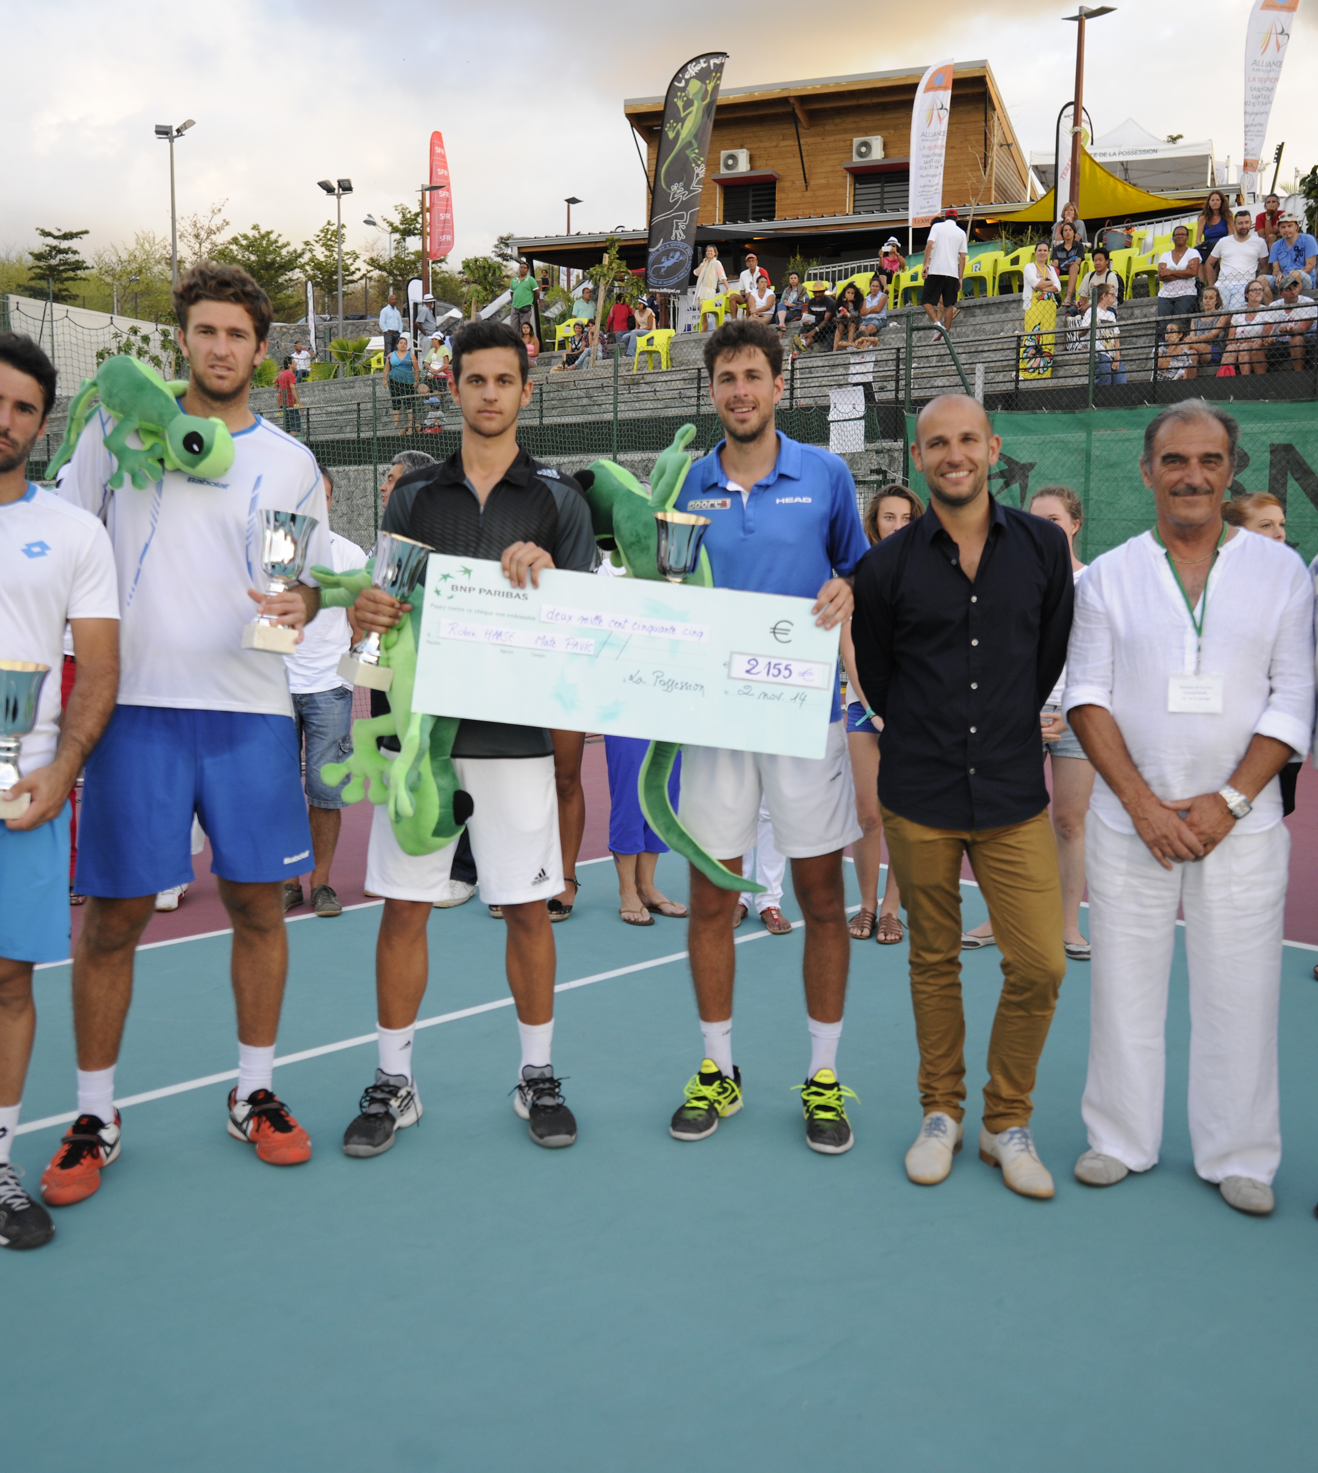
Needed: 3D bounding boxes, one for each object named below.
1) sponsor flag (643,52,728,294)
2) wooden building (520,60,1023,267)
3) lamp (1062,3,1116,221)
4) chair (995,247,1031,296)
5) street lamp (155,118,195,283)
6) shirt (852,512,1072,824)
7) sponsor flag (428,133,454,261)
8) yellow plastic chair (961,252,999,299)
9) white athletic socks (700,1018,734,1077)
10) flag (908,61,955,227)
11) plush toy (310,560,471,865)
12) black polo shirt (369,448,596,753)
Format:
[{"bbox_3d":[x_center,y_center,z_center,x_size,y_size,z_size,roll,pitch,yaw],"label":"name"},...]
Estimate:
[{"bbox_3d":[0.565,-11.161,29.200,1.300,4.800,0.100,10,7,10],"label":"sponsor flag"},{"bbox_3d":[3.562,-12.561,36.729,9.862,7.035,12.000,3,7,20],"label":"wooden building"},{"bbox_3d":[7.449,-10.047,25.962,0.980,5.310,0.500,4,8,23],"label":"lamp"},{"bbox_3d":[5.642,-7.331,23.200,0.570,0.770,0.560,8,10,44],"label":"chair"},{"bbox_3d":[-10.736,-10.816,32.827,0.950,5.690,0.600,3,7,20],"label":"street lamp"},{"bbox_3d":[0.694,-0.164,3.404,0.500,0.750,0.320,2,7,9],"label":"shirt"},{"bbox_3d":[-6.792,-16.854,46.000,0.840,4.100,0.080,4,7,14],"label":"sponsor flag"},{"bbox_3d":[5.009,-7.056,22.496,0.570,0.800,0.560,7,9,43],"label":"yellow plastic chair"},{"bbox_3d":[0.145,0.786,3.702,0.090,0.155,0.110,4,8,25],"label":"white athletic socks"},{"bbox_3d":[4.592,-9.974,24.800,0.720,2.750,0.100,3,7,22],"label":"flag"},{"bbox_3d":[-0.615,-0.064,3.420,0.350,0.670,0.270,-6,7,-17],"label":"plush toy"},{"bbox_3d":[-0.413,-0.320,3.545,0.530,0.740,0.310,0,7,-6],"label":"black polo shirt"}]

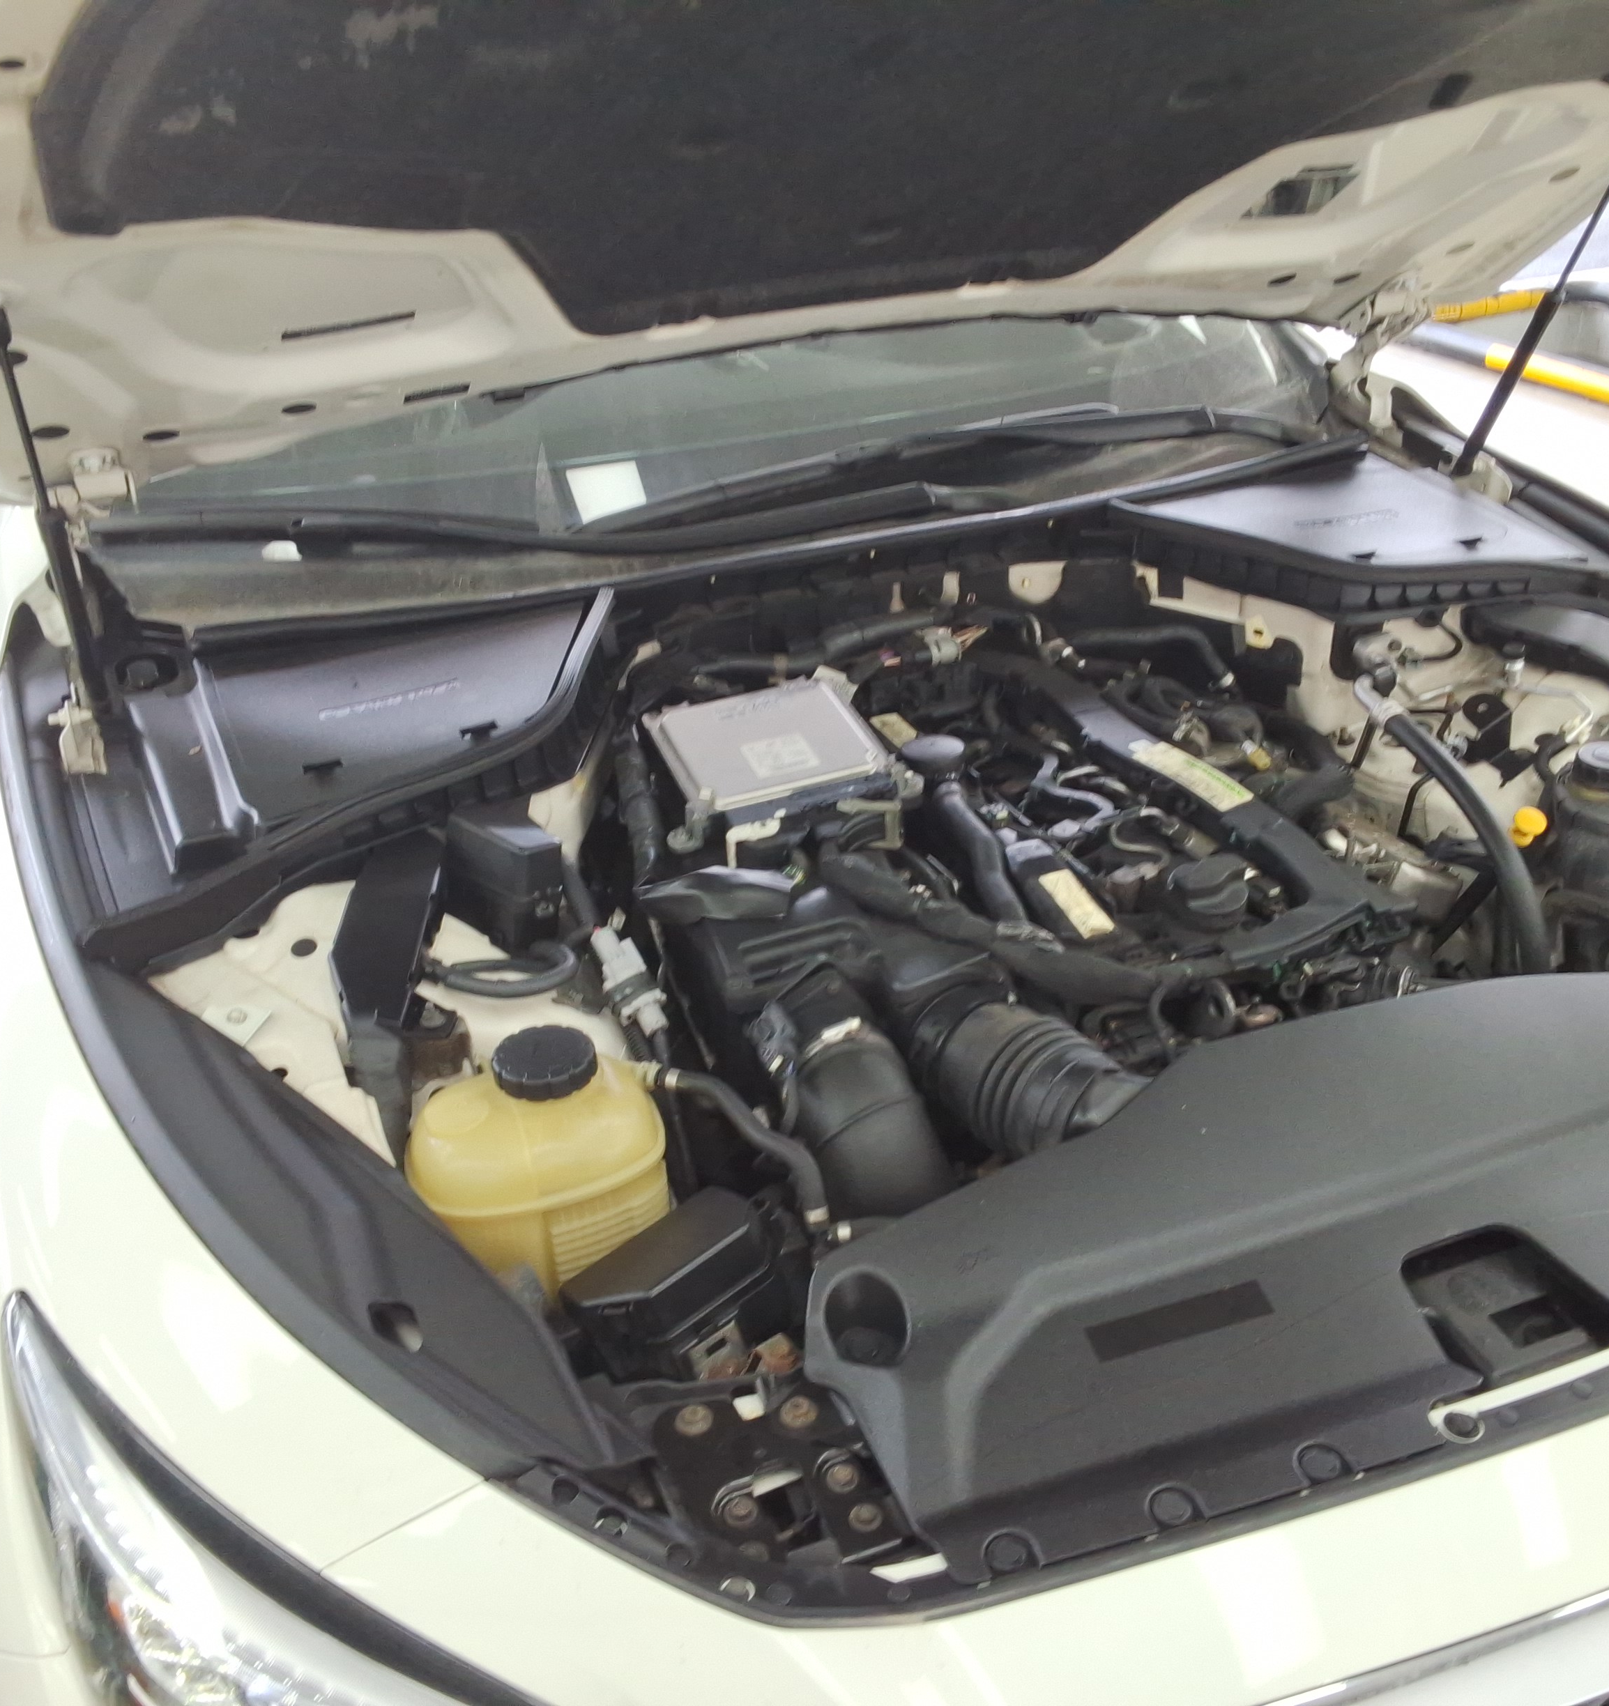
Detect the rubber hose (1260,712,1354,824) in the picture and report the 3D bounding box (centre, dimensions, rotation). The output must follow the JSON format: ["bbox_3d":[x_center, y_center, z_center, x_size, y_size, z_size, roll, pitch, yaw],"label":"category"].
[{"bbox_3d":[0.464,-0.082,1.695,0.073,0.071,0.137,0,26,6],"label":"rubber hose"}]

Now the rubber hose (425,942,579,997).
[{"bbox_3d":[-0.230,0.089,1.405,0.110,0.030,0.038,-8,26,-10],"label":"rubber hose"}]

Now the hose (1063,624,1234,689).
[{"bbox_3d":[0.335,-0.192,1.790,0.168,0.057,0.051,3,27,14],"label":"hose"}]

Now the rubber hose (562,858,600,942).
[{"bbox_3d":[-0.176,0.035,1.450,0.019,0.063,0.064,-12,27,-17],"label":"rubber hose"}]

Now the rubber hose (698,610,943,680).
[{"bbox_3d":[0.020,-0.189,1.701,0.244,0.046,0.049,-8,26,-10],"label":"rubber hose"}]

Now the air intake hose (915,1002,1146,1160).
[{"bbox_3d":[0.163,0.164,1.310,0.165,0.108,0.098,9,28,24],"label":"air intake hose"}]

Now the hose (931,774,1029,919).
[{"bbox_3d":[0.152,-0.005,1.564,0.026,0.060,0.178,-9,26,-12],"label":"hose"}]

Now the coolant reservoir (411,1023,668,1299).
[{"bbox_3d":[-0.191,0.224,1.326,0.180,0.185,0.130,-13,27,-19],"label":"coolant reservoir"}]

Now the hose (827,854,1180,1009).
[{"bbox_3d":[0.140,0.060,1.435,0.319,0.074,0.067,12,30,30],"label":"hose"}]

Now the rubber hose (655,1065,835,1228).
[{"bbox_3d":[-0.042,0.199,1.274,0.158,0.077,0.030,17,33,36],"label":"rubber hose"}]

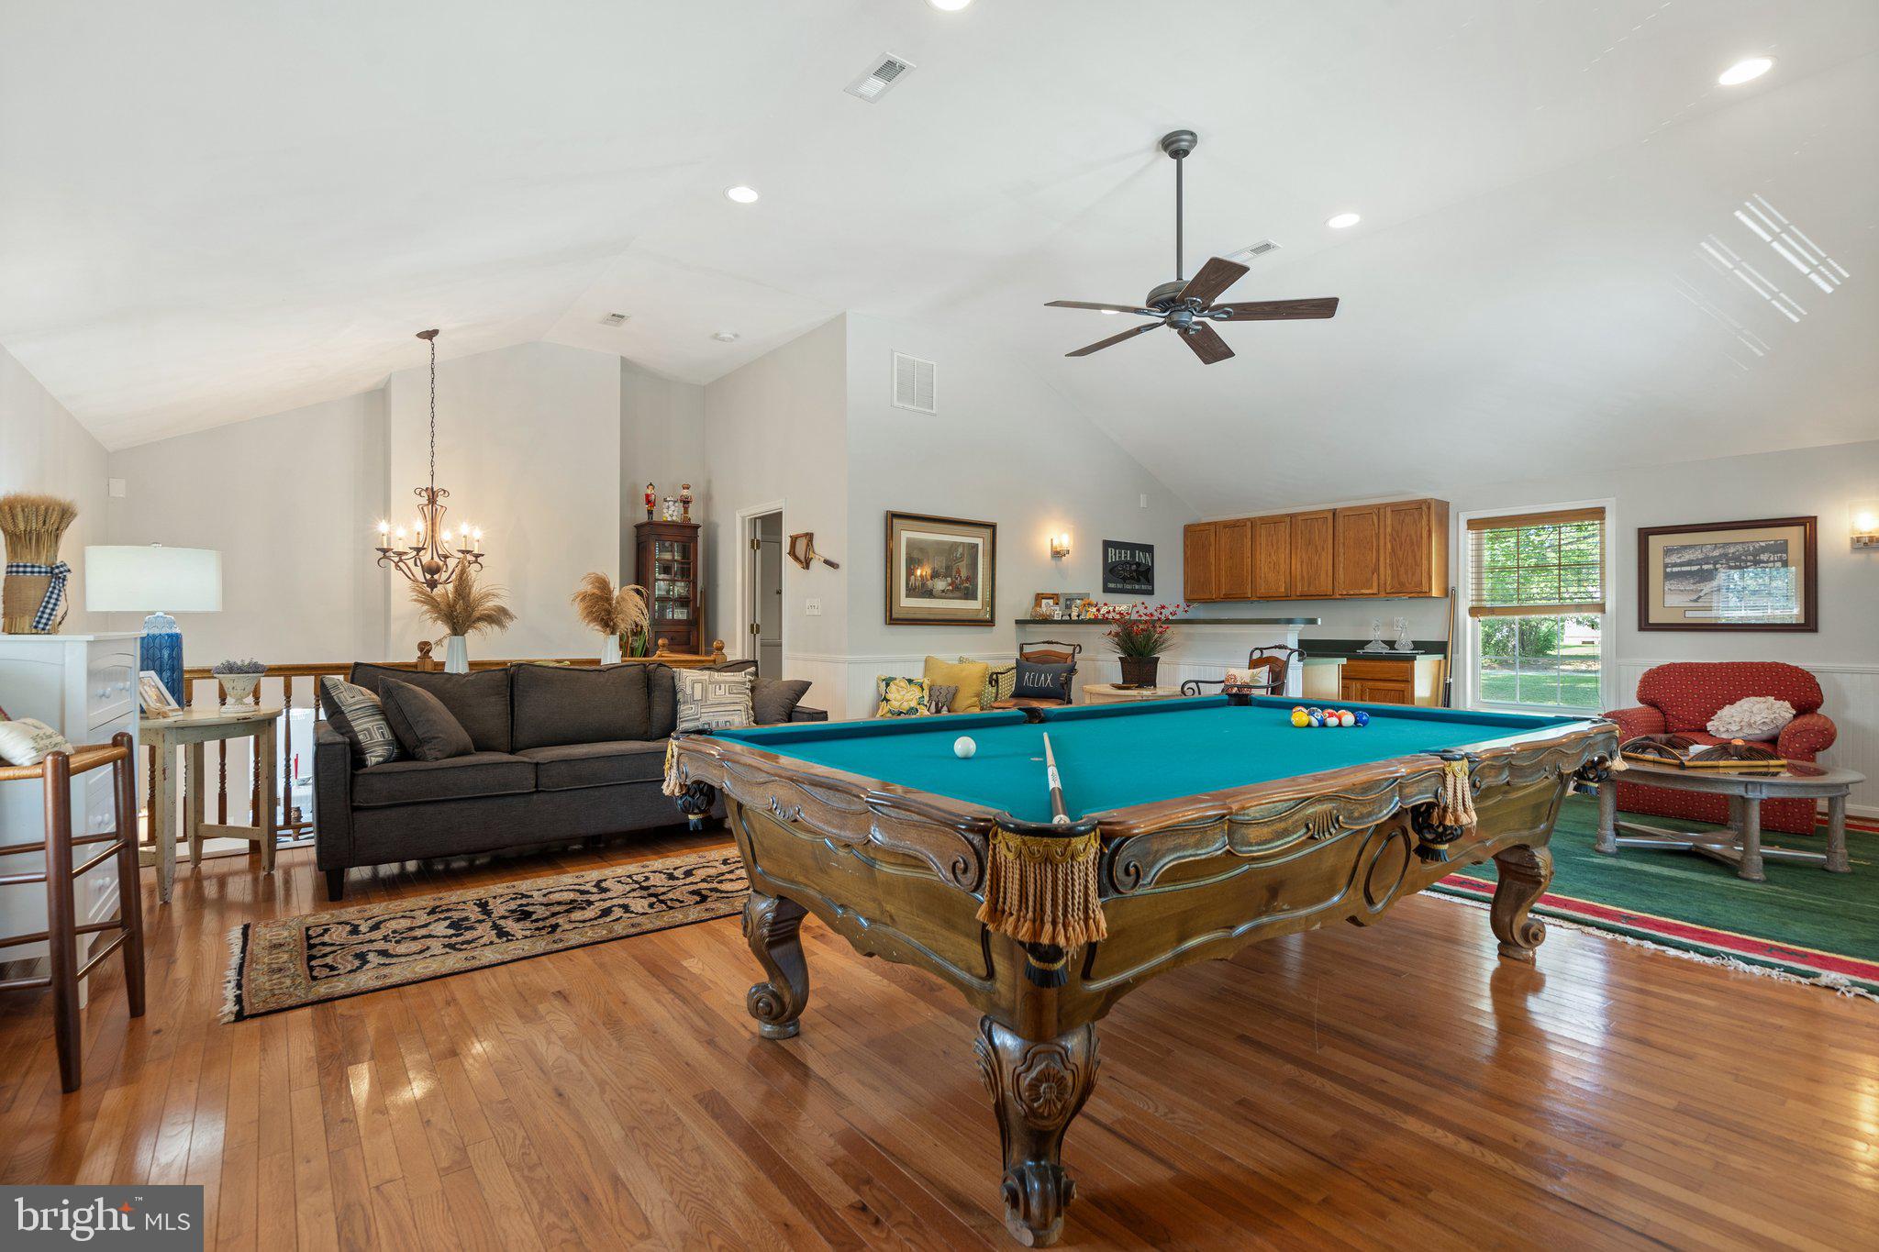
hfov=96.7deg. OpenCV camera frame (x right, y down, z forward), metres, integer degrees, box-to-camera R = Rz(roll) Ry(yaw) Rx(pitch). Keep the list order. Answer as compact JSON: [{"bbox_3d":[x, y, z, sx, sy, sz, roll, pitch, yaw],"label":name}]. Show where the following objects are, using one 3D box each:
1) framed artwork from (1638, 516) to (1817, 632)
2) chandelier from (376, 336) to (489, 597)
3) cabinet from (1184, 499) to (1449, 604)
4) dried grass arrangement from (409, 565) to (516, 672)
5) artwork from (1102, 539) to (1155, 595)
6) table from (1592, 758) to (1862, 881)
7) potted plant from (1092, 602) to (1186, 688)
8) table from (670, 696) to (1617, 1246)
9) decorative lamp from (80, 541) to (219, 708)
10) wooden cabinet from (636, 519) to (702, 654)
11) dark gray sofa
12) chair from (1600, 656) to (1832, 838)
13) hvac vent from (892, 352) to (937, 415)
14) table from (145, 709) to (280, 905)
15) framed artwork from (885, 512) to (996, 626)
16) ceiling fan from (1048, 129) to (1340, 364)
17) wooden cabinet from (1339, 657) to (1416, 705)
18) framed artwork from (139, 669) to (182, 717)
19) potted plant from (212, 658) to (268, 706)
[{"bbox_3d":[5.017,-0.313,5.353,0.040,0.702,0.845,0,0,-39],"label":"framed artwork"},{"bbox_3d":[-3.125,-1.022,5.141,0.600,1.600,0.600,0,0,-39],"label":"chandelier"},{"bbox_3d":[3.210,-0.599,7.376,0.320,0.762,2.220,0,0,-39],"label":"cabinet"},{"bbox_3d":[-2.661,0.005,4.650,0.480,0.690,0.520,0,0,-39],"label":"dried grass arrangement"},{"bbox_3d":[1.745,-0.527,7.633,0.720,0.455,0.025,0,0,-39],"label":"artwork"},{"bbox_3d":[3.770,0.900,4.105,1.034,0.450,1.034,0,0,-39],"label":"table"},{"bbox_3d":[1.200,0.105,5.000,0.500,0.530,0.560,0,0,-39],"label":"potted plant"},{"bbox_3d":[0.791,0.714,2.664,2.804,0.822,1.589,0,0,-37],"label":"table"},{"bbox_3d":[-3.464,0.019,3.700,0.440,0.743,0.440,0,0,-39],"label":"decorative lamp"},{"bbox_3d":[-2.350,0.126,7.236,0.480,2.000,0.340,0,0,-39],"label":"wooden cabinet"},{"bbox_3d":[-1.827,0.654,4.378,2.270,0.910,0.910,0,0,-34],"label":"dark gray sofa"},{"bbox_3d":[4.730,0.677,5.041,0.830,0.905,1.000,0,0,-39],"label":"chair"},{"bbox_3d":[-0.172,-1.770,6.098,0.400,0.400,0.025,0,0,-39],"label":"hvac vent"},{"bbox_3d":[-3.306,0.757,3.645,0.680,0.735,0.680,0,0,-39],"label":"table"},{"bbox_3d":[0.050,-0.405,6.257,1.050,0.820,0.040,0,0,-39],"label":"framed artwork"},{"bbox_3d":[1.103,-1.823,3.844,1.300,0.915,1.300,0,0,-39],"label":"ceiling fan"},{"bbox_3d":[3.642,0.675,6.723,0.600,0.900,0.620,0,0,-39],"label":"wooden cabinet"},{"bbox_3d":[-3.319,0.283,3.517,0.025,0.215,0.160,-36,0,3],"label":"framed artwork"},{"bbox_3d":[-3.150,0.272,3.760,0.190,0.235,0.190,0,0,-39],"label":"potted plant"}]

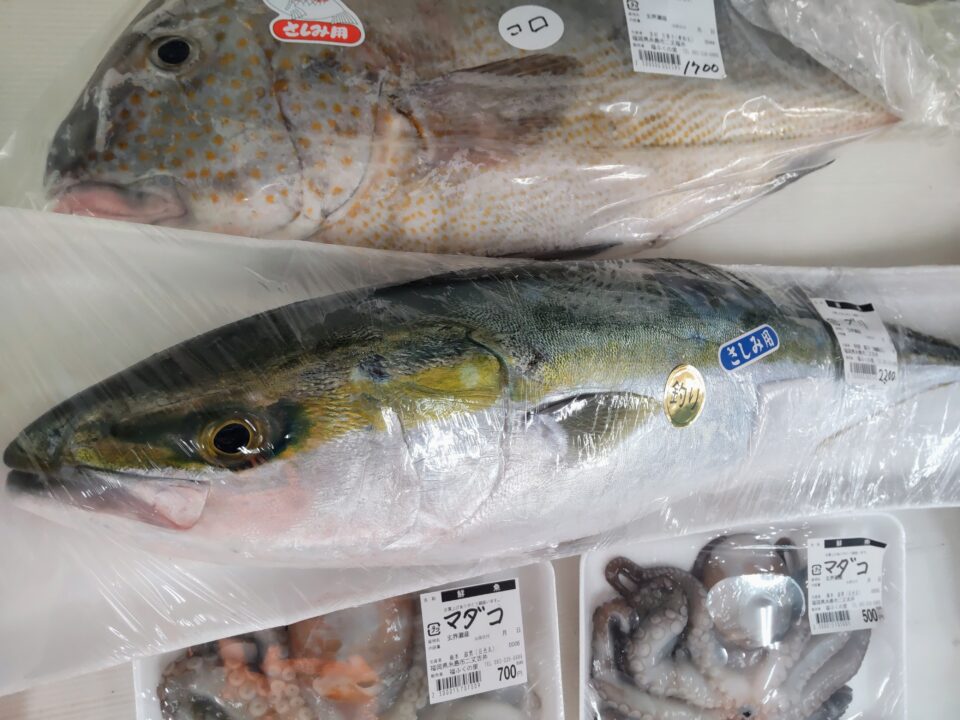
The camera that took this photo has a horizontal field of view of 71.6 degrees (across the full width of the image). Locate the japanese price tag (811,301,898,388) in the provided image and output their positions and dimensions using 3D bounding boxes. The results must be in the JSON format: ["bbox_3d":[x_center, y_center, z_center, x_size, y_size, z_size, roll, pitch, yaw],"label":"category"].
[{"bbox_3d":[0.226,-0.011,0.397,0.053,0.006,0.054,0,69,-27],"label":"japanese price tag"}]

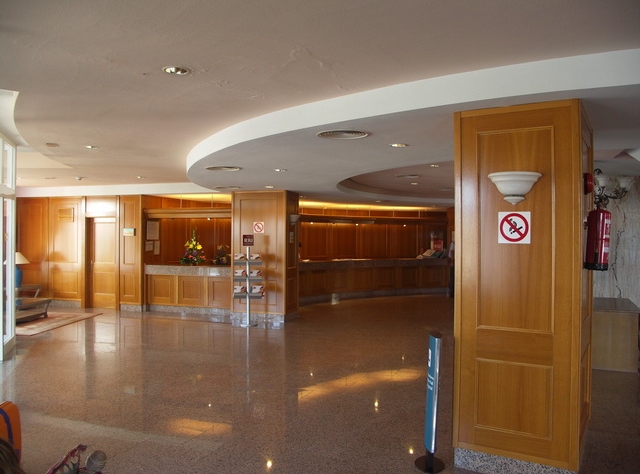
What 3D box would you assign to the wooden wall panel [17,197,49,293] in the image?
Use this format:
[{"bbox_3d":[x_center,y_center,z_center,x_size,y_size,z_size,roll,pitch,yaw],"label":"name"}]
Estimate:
[{"bbox_3d":[-6.754,0.283,12.131,1.017,2.333,0.061,0,0,18],"label":"wooden wall panel"}]

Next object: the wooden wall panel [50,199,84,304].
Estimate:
[{"bbox_3d":[-5.725,0.266,11.724,1.038,2.338,0.070,0,0,20],"label":"wooden wall panel"}]

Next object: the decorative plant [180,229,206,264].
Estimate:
[{"bbox_3d":[-2.676,0.226,10.952,0.510,0.730,0.450,0,0,20],"label":"decorative plant"}]

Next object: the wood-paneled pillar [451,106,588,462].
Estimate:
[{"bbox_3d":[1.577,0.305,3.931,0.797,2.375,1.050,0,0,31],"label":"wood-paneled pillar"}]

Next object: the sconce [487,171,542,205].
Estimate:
[{"bbox_3d":[1.280,-0.316,3.392,0.341,0.221,0.168,0,0,31],"label":"sconce"}]

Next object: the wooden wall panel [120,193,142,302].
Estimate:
[{"bbox_3d":[-4.034,0.271,11.109,0.551,2.317,0.070,0,0,20],"label":"wooden wall panel"}]

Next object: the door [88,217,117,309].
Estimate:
[{"bbox_3d":[-4.804,0.585,11.491,0.792,2.033,0.060,0,0,20],"label":"door"}]

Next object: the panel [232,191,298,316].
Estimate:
[{"bbox_3d":[-1.076,0.384,10.451,1.121,2.521,0.774,0,0,17],"label":"panel"}]

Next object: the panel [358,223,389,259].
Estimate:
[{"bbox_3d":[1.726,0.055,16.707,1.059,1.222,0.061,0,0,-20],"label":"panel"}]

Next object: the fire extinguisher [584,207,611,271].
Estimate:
[{"bbox_3d":[1.898,0.005,3.530,0.158,0.453,0.158,5,2,31],"label":"fire extinguisher"}]

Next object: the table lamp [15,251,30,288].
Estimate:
[{"bbox_3d":[-6.600,0.721,11.307,0.469,0.779,0.469,0,0,18],"label":"table lamp"}]

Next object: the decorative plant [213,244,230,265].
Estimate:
[{"bbox_3d":[-2.018,0.358,10.713,0.420,0.460,0.380,0,0,20],"label":"decorative plant"}]

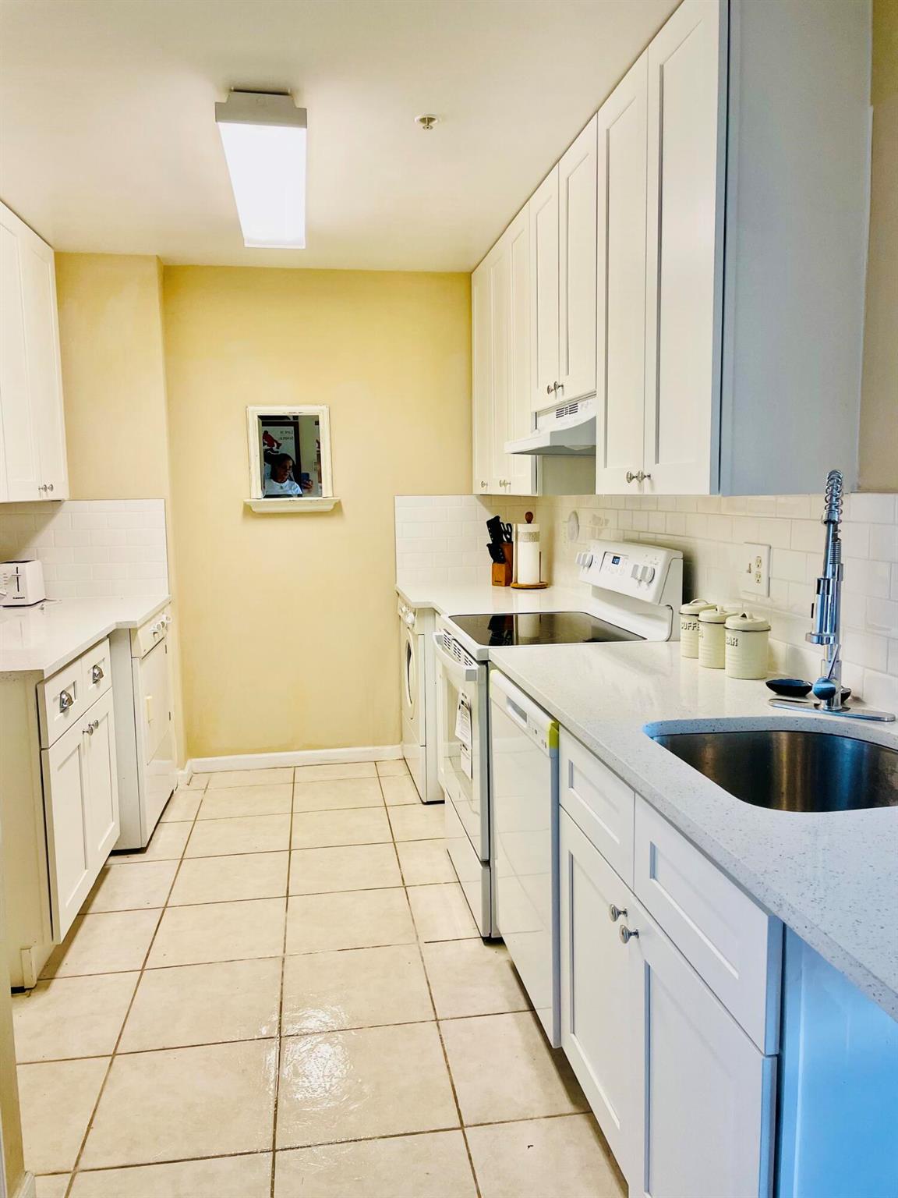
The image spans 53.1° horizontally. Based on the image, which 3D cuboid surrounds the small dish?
[{"bbox_3d":[0.782,0.204,2.060,0.110,0.030,0.110,-2,7,-9],"label":"small dish"}]

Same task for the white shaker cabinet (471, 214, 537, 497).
[{"bbox_3d":[0.362,-1.003,3.916,0.325,1.075,1.210,-2,7,-9],"label":"white shaker cabinet"}]

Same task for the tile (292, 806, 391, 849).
[{"bbox_3d":[-0.445,0.946,3.705,0.399,0.010,0.399,-2,7,-9],"label":"tile"}]

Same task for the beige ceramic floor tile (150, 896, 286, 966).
[{"bbox_3d":[-0.720,1.054,2.853,0.399,0.010,0.399,-2,7,-9],"label":"beige ceramic floor tile"}]

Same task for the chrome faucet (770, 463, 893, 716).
[{"bbox_3d":[0.785,-0.009,1.849,0.250,0.505,0.200,4,9,35],"label":"chrome faucet"}]

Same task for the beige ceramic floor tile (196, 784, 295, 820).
[{"bbox_3d":[-0.904,0.912,4.040,0.399,0.010,0.399,-2,7,-9],"label":"beige ceramic floor tile"}]

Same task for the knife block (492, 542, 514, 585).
[{"bbox_3d":[0.279,-0.176,4.484,0.085,0.210,0.115,2,8,23],"label":"knife block"}]

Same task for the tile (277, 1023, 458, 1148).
[{"bbox_3d":[-0.201,1.145,2.139,0.398,0.012,0.398,-2,7,-9],"label":"tile"}]

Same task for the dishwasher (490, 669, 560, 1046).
[{"bbox_3d":[0.485,0.634,2.408,0.610,0.820,0.610,-2,7,-9],"label":"dishwasher"}]

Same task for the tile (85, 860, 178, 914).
[{"bbox_3d":[-1.172,1.019,3.190,0.385,0.010,0.399,-2,7,-9],"label":"tile"}]

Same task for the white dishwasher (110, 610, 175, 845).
[{"bbox_3d":[-1.545,0.519,3.719,0.640,0.865,0.721,-2,7,-9],"label":"white dishwasher"}]

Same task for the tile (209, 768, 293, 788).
[{"bbox_3d":[-0.964,0.881,4.408,0.398,0.012,0.271,-2,7,-9],"label":"tile"}]

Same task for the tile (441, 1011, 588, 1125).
[{"bbox_3d":[0.182,1.131,2.197,0.361,0.012,0.398,-2,7,-9],"label":"tile"}]

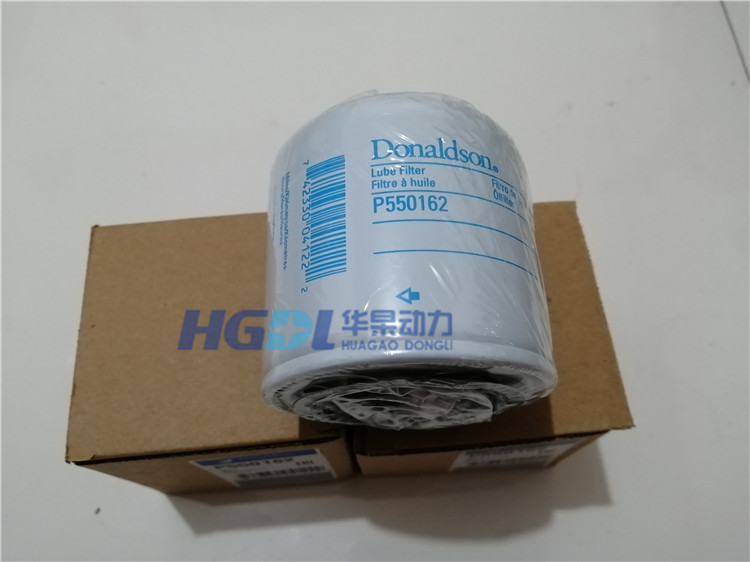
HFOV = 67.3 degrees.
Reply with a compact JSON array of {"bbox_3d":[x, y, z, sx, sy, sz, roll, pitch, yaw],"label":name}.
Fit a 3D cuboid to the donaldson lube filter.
[{"bbox_3d":[0.010,-0.003,0.197,0.093,0.093,0.092,2,66,-9],"label":"donaldson lube filter"}]

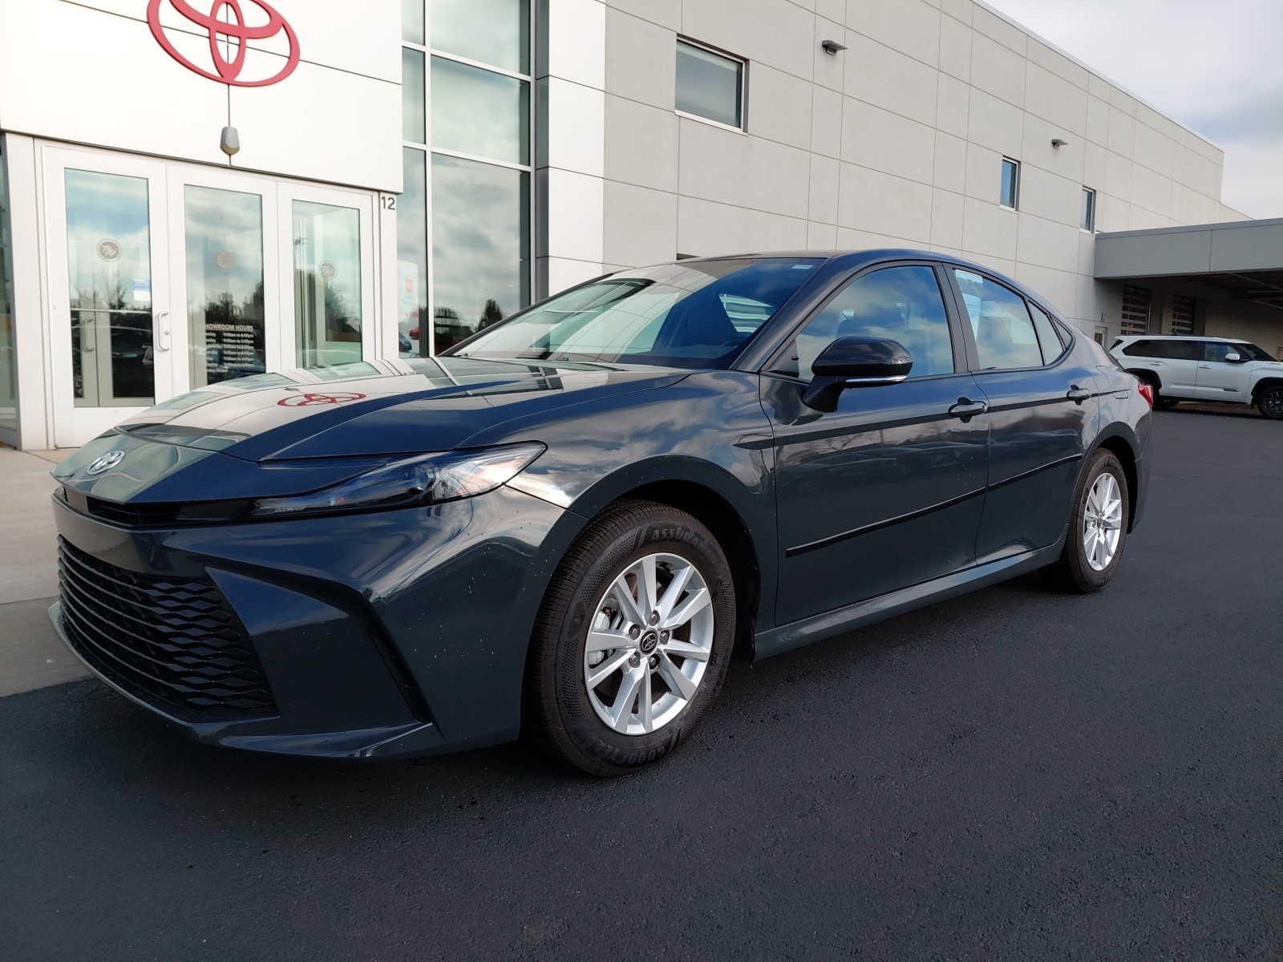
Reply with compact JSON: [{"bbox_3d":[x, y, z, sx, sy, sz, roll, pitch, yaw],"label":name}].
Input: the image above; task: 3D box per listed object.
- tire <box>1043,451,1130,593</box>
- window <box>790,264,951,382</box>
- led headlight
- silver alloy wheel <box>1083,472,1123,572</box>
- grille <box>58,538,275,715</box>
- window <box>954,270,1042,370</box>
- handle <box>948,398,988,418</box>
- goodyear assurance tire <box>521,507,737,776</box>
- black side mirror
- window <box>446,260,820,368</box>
[{"bbox_3d":[2.031,0.179,4.290,0.660,0.660,0.220,-6,8,-43],"label":"tire"},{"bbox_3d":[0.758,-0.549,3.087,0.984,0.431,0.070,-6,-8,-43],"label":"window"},{"bbox_3d":[-0.508,-0.005,2.007,0.610,0.160,0.300,-6,8,-43],"label":"led headlight"},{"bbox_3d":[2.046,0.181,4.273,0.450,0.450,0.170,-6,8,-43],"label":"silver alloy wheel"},{"bbox_3d":[-1.265,0.297,2.305,0.180,0.340,1.360,-6,8,-43],"label":"grille"},{"bbox_3d":[1.421,-0.636,3.697,0.632,0.397,0.060,-6,-8,-43],"label":"window"},{"bbox_3d":[1.134,-0.253,3.240,0.255,0.060,0.055,-6,8,-43],"label":"handle"},{"bbox_3d":[-0.040,0.393,2.381,0.660,0.660,0.220,-6,8,-43],"label":"goodyear assurance tire"},{"bbox_3d":[0.614,-0.310,2.670,0.235,0.215,0.225,-6,8,-43],"label":"black side mirror"},{"bbox_3d":[-0.096,-0.569,3.308,1.500,0.130,0.900,6,42,47],"label":"window"}]

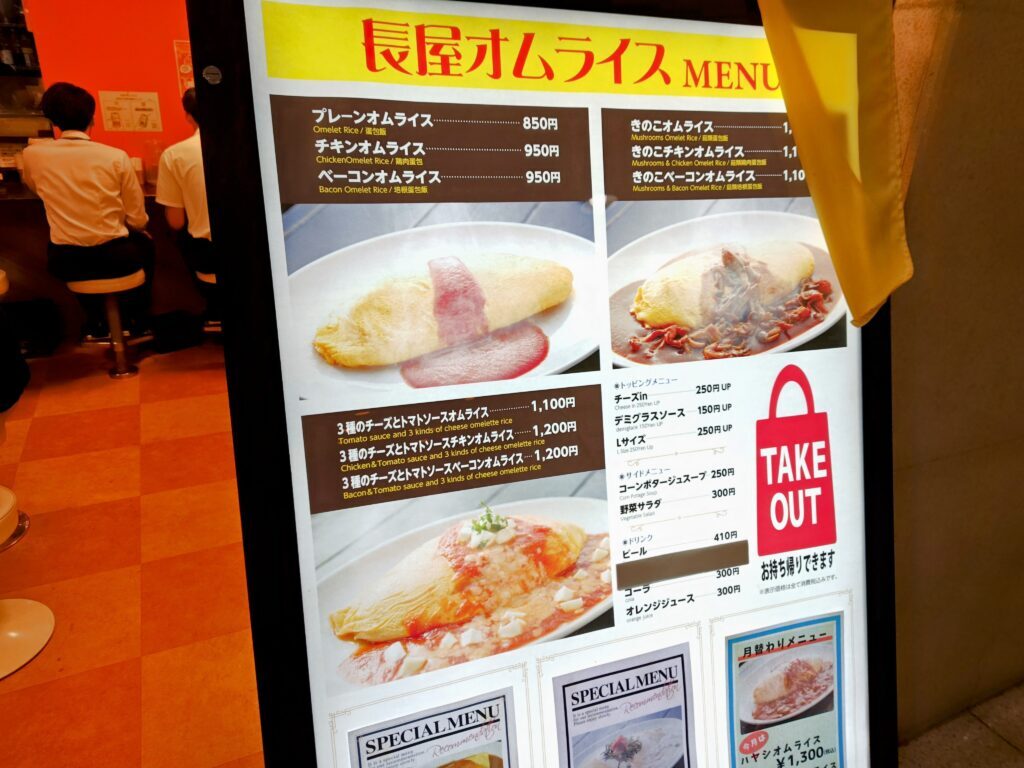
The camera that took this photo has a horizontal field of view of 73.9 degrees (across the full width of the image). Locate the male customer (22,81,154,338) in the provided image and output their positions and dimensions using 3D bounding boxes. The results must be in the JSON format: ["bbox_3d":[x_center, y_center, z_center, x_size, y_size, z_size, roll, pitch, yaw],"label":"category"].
[{"bbox_3d":[-2.171,-0.818,3.542,0.540,1.380,0.630,-8,26,-26],"label":"male customer"}]

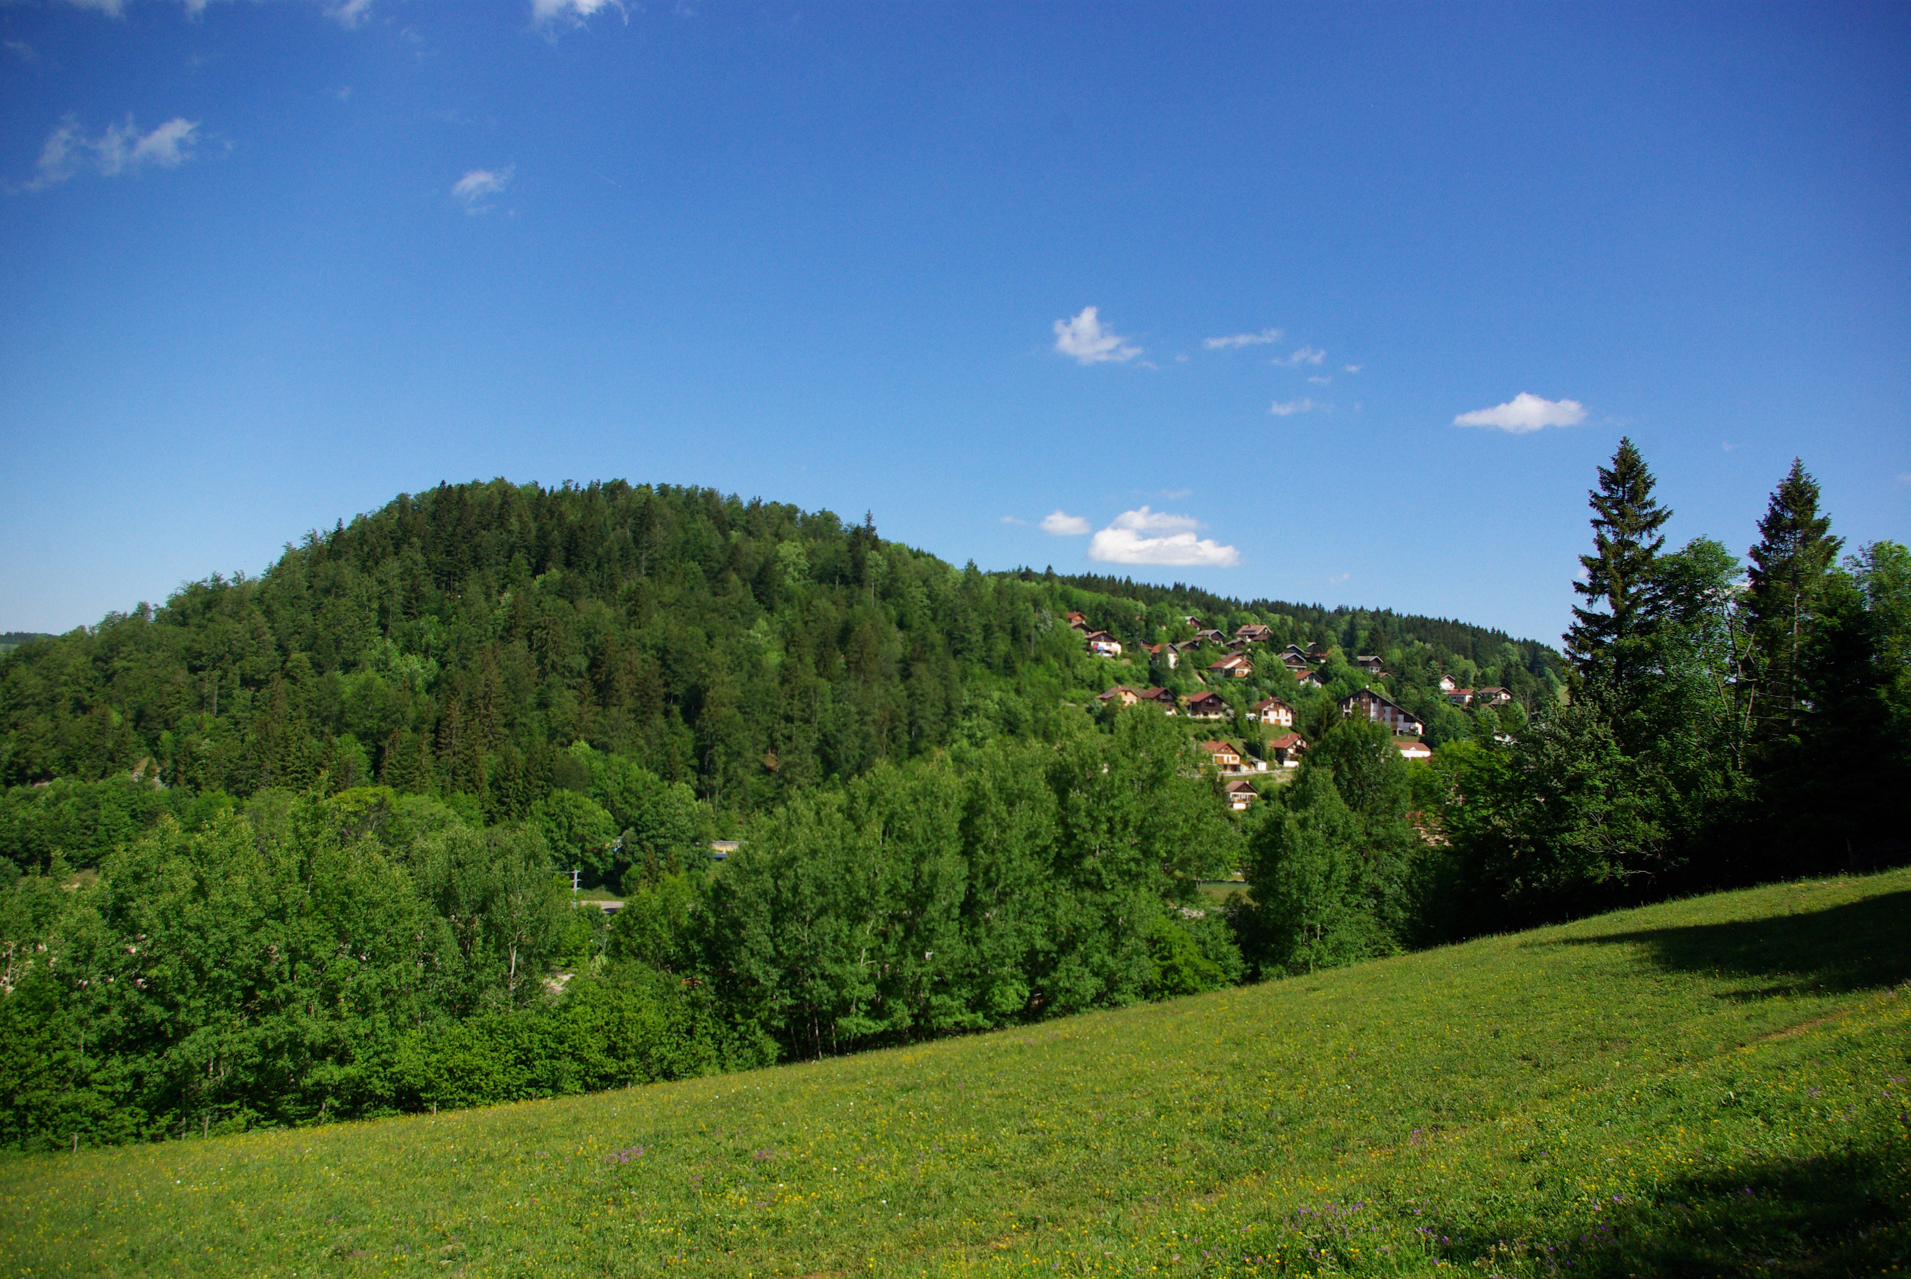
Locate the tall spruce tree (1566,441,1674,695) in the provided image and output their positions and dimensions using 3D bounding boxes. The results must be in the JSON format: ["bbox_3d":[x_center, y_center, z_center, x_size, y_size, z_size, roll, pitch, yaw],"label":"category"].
[{"bbox_3d":[25.490,1.570,55.000,5.200,18.590,5.200,0,0,0],"label":"tall spruce tree"}]

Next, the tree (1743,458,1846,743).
[{"bbox_3d":[31.020,1.410,53.000,4.200,16.150,4.200,0,0,0],"label":"tree"}]

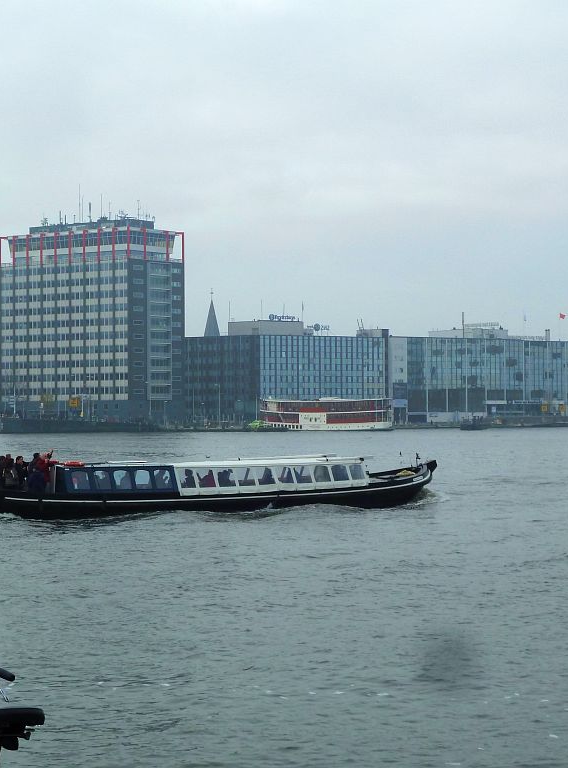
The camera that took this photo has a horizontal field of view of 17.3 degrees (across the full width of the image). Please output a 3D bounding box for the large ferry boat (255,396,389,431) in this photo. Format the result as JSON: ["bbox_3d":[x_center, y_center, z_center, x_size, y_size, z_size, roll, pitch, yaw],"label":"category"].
[{"bbox_3d":[10.289,7.718,455.935,32.000,7.950,7.000,0,-1,-10],"label":"large ferry boat"}]

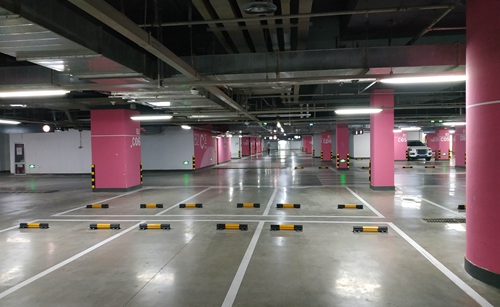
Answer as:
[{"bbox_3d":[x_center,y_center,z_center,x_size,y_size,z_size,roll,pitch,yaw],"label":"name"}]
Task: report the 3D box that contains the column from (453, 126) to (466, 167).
[{"bbox_3d":[12.114,-0.390,19.162,0.839,2.550,1.086,-1,1,8],"label":"column"}]

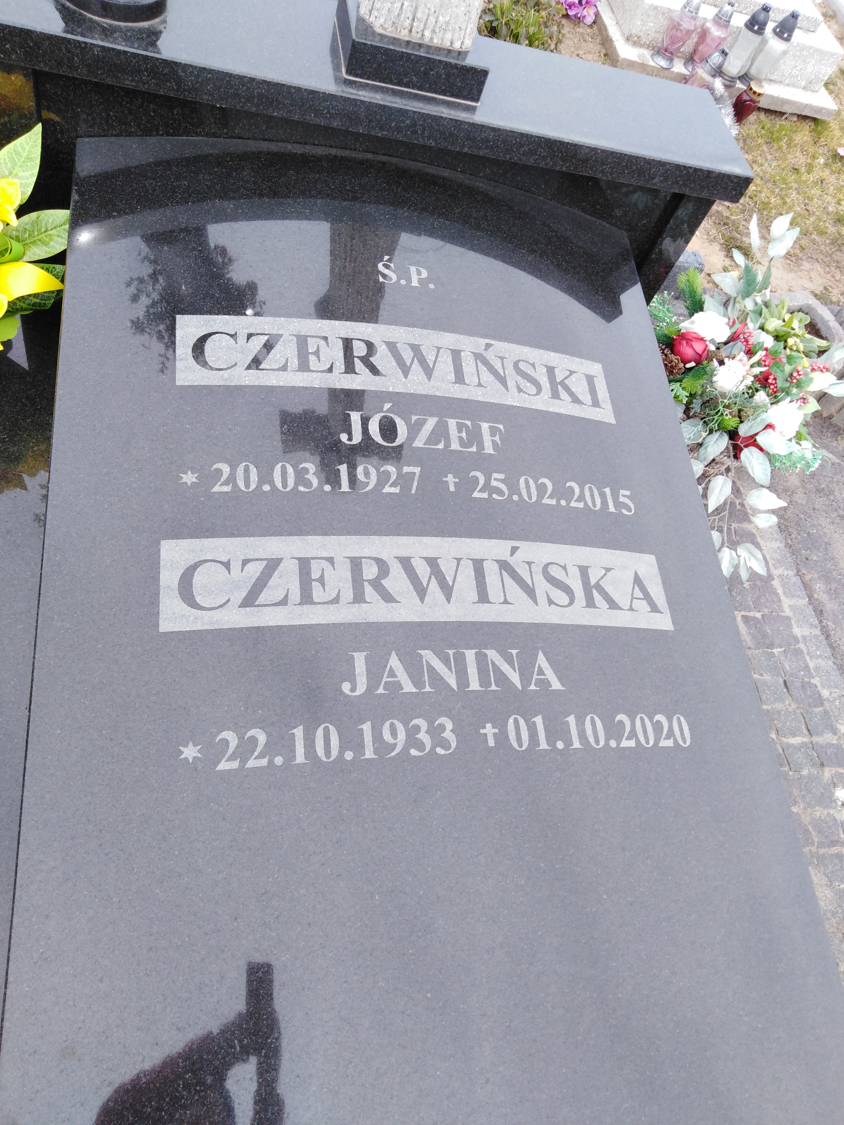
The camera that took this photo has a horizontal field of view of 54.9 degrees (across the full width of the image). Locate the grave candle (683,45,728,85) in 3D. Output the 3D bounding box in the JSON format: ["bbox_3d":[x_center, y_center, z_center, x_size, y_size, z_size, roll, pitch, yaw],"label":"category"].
[{"bbox_3d":[1.064,-1.825,3.107,0.098,0.280,0.098,7,63,-24],"label":"grave candle"}]

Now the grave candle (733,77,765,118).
[{"bbox_3d":[1.297,-1.829,3.255,0.086,0.161,0.086,2,59,-17],"label":"grave candle"}]

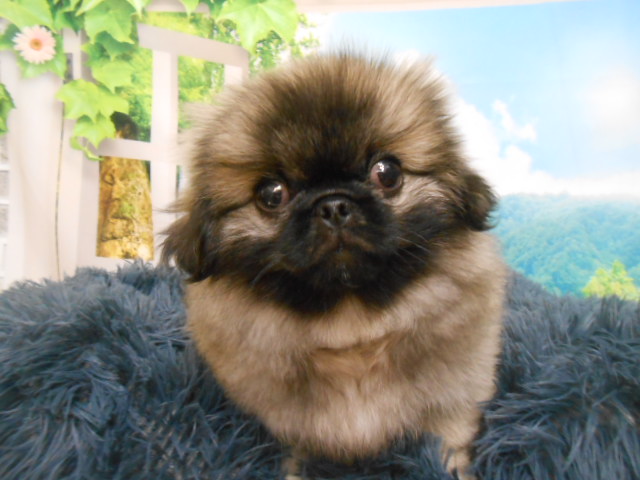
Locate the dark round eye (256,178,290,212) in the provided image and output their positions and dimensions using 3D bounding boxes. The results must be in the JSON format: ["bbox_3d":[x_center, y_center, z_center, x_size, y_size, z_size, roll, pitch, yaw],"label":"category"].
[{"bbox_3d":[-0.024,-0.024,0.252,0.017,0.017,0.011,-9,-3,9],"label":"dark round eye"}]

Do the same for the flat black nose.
[{"bbox_3d":[0.007,-0.014,0.240,0.018,0.016,0.011,-9,-3,-1],"label":"flat black nose"}]

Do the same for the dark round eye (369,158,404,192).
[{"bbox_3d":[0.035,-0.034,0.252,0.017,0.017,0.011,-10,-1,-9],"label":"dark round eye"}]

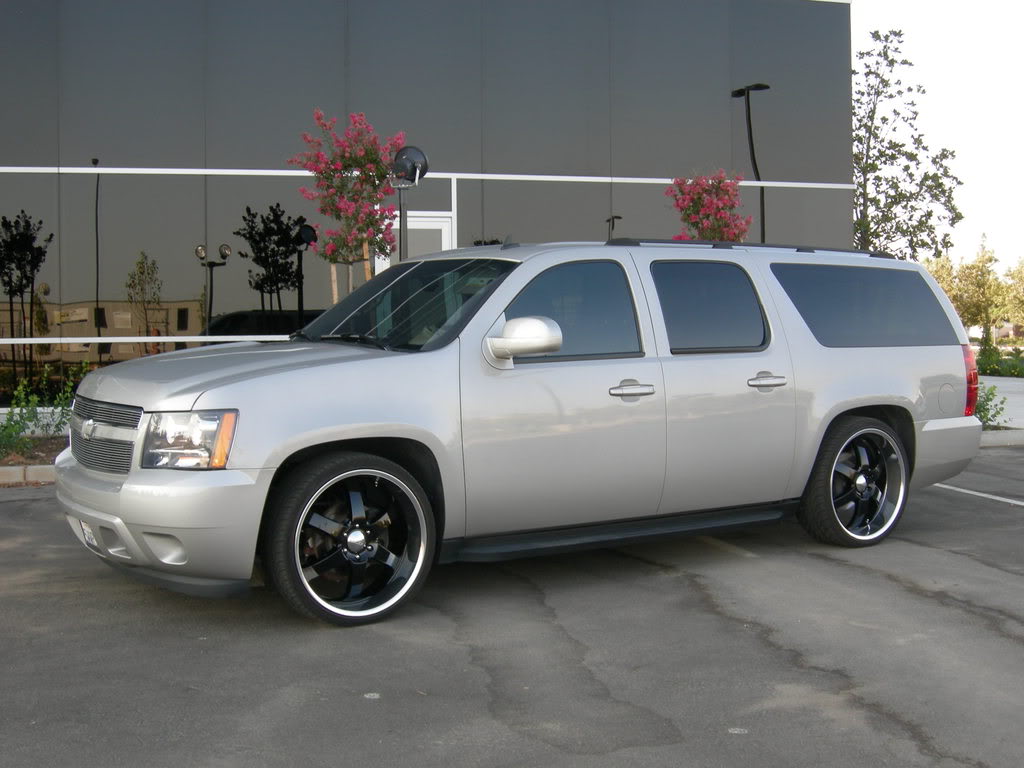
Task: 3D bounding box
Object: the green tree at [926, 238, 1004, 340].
[{"bbox_3d":[13.296,-2.481,37.972,2.400,3.527,2.400,0,3,0],"label":"green tree"}]

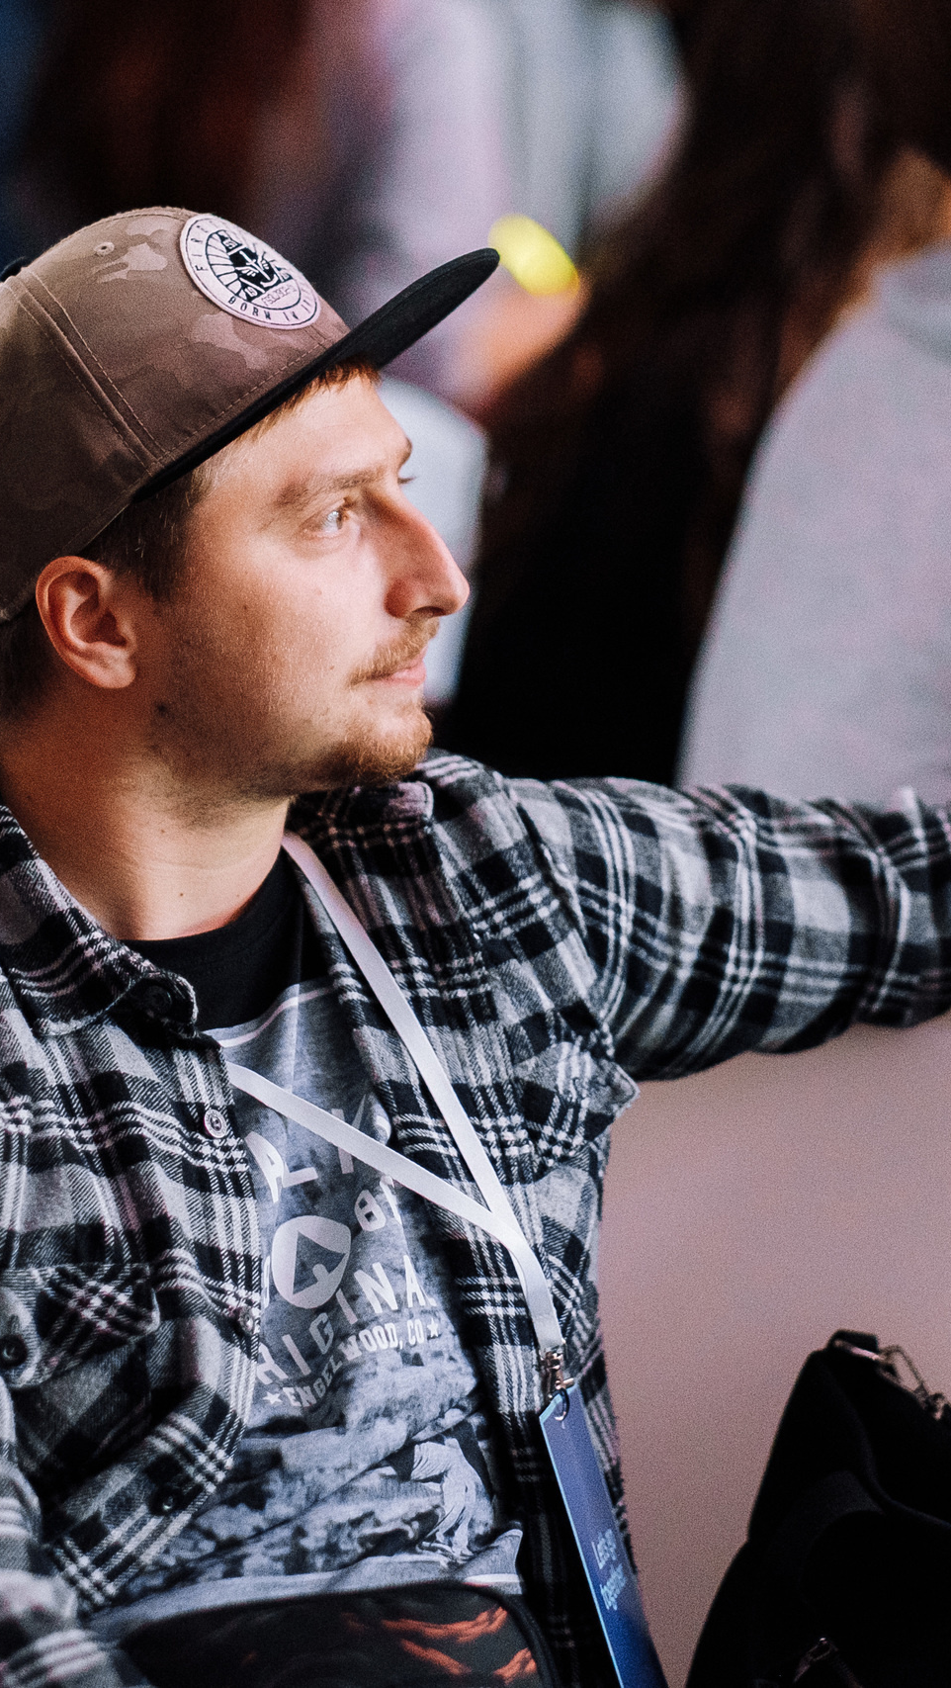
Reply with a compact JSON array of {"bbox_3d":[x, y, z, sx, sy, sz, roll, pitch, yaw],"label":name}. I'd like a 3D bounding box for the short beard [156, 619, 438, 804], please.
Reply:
[{"bbox_3d":[-0.064,-0.059,2.570,0.100,0.087,0.128,-6,3,23],"label":"short beard"}]

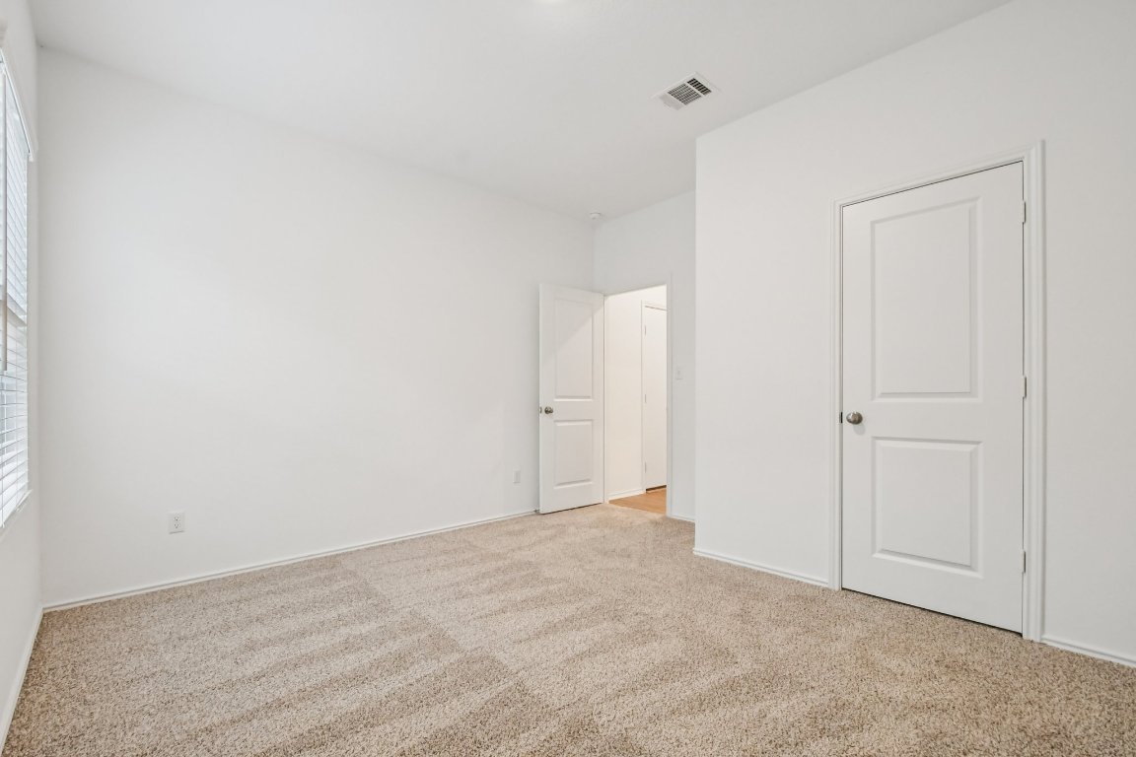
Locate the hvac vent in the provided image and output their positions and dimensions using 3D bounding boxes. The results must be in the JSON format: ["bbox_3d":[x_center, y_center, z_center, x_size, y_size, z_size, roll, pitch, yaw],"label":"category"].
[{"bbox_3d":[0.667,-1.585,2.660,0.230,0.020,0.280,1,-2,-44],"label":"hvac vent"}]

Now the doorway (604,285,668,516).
[{"bbox_3d":[0.625,0.197,4.400,0.740,2.040,0.120,-1,-2,42],"label":"doorway"}]

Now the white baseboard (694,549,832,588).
[{"bbox_3d":[1.113,1.120,2.830,0.790,0.055,0.016,-1,-2,43],"label":"white baseboard"}]

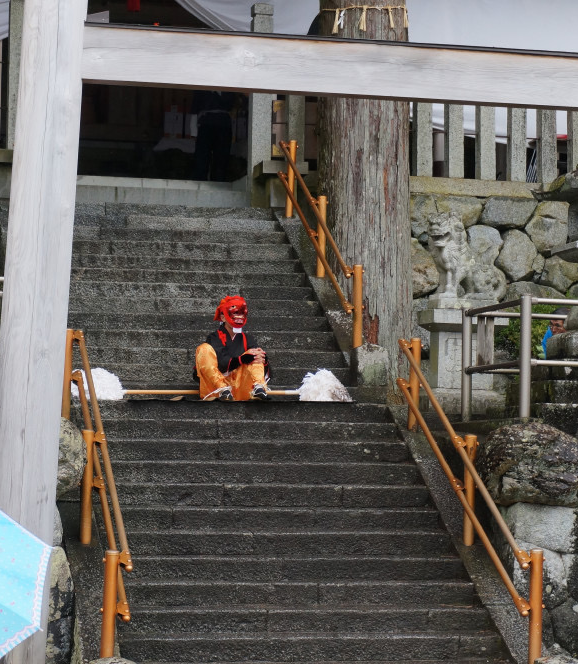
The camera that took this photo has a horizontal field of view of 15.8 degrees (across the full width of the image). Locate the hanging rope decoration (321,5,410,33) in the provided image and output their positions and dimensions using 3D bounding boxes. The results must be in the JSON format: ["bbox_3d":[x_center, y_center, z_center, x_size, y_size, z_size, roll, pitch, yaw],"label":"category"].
[{"bbox_3d":[0.769,-3.040,20.926,0.892,0.289,0.892,1,-4,0],"label":"hanging rope decoration"}]

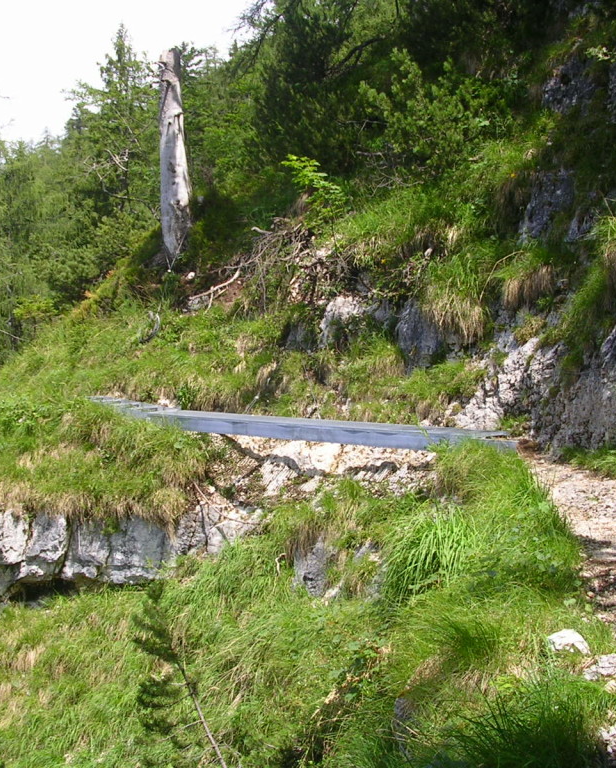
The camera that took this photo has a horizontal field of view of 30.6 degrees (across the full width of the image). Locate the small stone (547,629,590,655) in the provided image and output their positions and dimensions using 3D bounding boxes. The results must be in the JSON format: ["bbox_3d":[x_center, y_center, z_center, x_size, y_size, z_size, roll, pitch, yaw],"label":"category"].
[{"bbox_3d":[1.390,1.385,6.000,0.230,0.125,0.180,0,2,6],"label":"small stone"}]

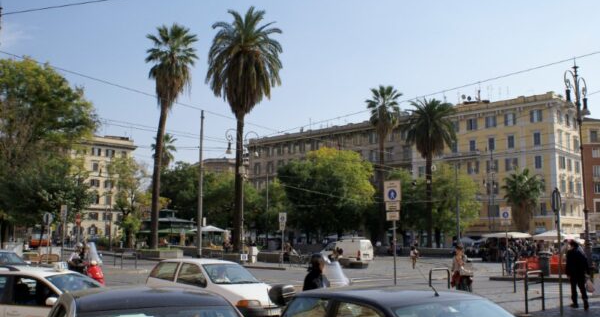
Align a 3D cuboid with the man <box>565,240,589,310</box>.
[{"bbox_3d":[6.953,2.923,15.039,0.500,1.707,0.600,-7,-11,41],"label":"man"}]

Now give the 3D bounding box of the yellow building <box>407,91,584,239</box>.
[{"bbox_3d":[36.011,4.138,112.336,27.456,26.309,12.538,-7,-11,42],"label":"yellow building"}]

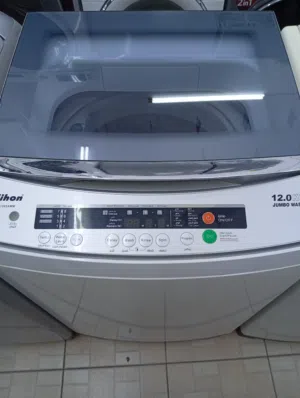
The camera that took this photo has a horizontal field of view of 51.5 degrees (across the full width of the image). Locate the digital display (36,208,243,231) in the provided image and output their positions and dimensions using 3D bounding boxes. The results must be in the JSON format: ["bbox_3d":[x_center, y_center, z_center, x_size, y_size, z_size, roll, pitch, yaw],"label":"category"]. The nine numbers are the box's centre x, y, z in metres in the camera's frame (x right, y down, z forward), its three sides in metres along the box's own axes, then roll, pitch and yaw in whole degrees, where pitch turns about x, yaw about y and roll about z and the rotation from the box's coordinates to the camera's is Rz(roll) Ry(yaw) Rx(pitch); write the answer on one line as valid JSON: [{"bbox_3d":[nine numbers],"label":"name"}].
[{"bbox_3d":[-0.014,0.029,0.460,0.309,0.008,0.036,0,68,0],"label":"digital display"}]

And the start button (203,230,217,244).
[{"bbox_3d":[0.086,0.056,0.449,0.021,0.006,0.021,0,68,0],"label":"start button"}]

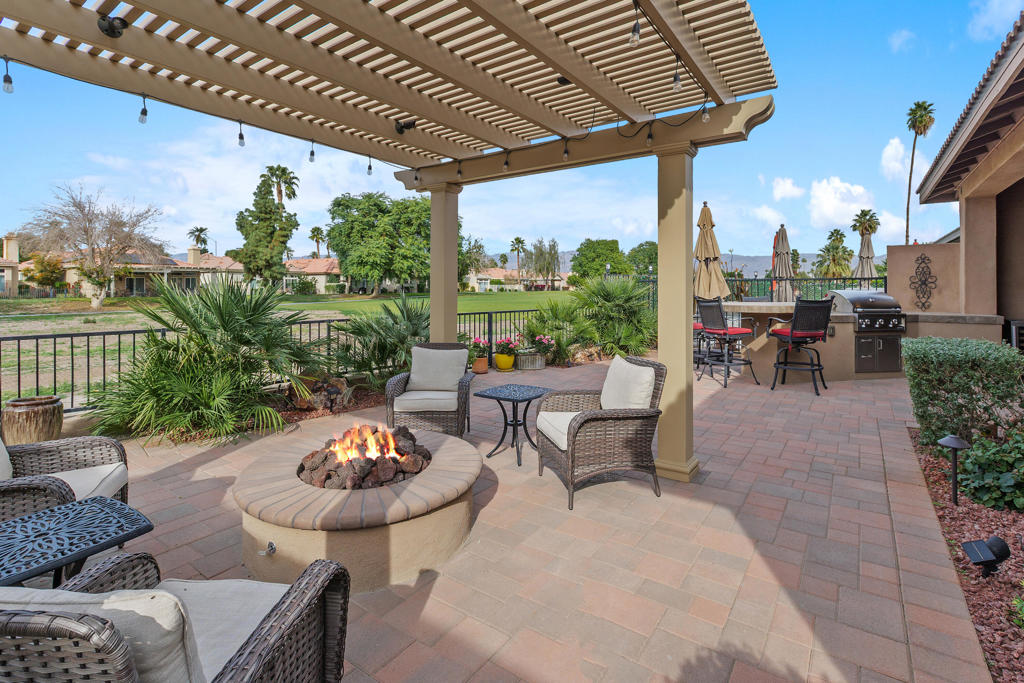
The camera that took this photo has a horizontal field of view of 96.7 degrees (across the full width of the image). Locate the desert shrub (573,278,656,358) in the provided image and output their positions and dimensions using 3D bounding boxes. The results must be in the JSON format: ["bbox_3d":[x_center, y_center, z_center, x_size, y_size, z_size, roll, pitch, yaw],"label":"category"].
[{"bbox_3d":[1.933,-0.519,8.500,1.520,1.460,1.380,0,4,0],"label":"desert shrub"}]

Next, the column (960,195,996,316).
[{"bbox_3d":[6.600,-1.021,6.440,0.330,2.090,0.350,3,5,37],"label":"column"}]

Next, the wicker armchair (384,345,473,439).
[{"bbox_3d":[-0.690,0.468,3.970,0.680,0.860,0.740,0,4,5],"label":"wicker armchair"}]

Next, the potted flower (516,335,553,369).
[{"bbox_3d":[0.387,0.145,7.477,0.600,0.560,0.450,0,5,0],"label":"potted flower"}]

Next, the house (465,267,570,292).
[{"bbox_3d":[1.184,-13.351,98.000,22.000,5.400,13.000,-1,5,-15],"label":"house"}]

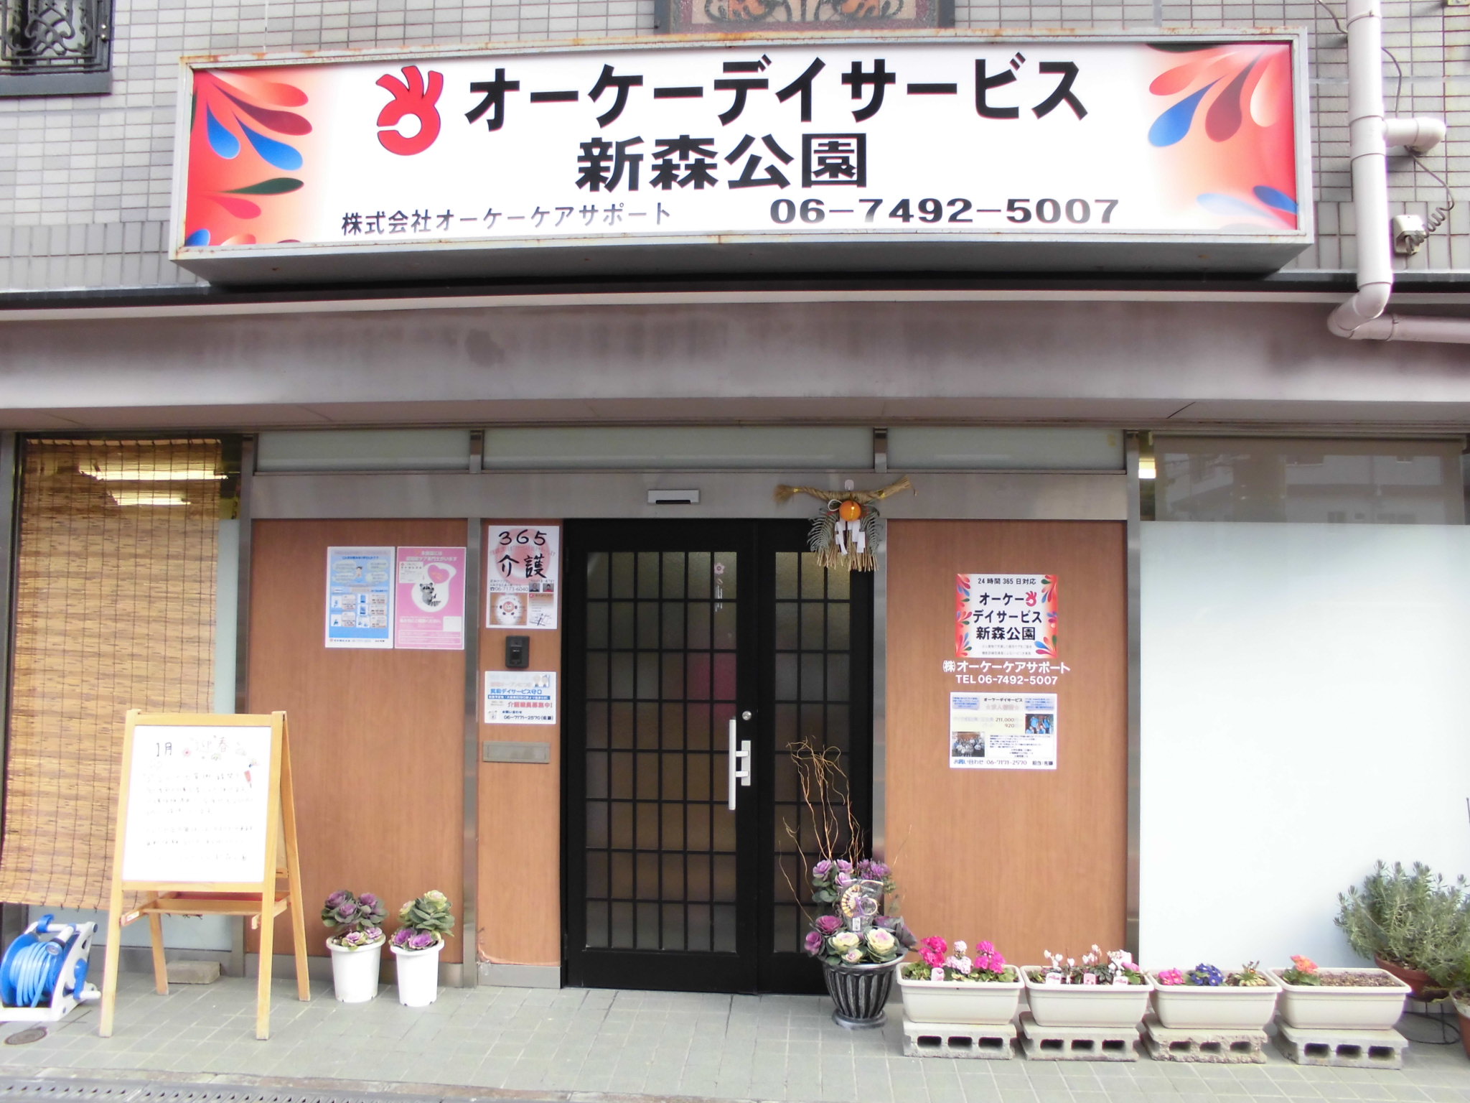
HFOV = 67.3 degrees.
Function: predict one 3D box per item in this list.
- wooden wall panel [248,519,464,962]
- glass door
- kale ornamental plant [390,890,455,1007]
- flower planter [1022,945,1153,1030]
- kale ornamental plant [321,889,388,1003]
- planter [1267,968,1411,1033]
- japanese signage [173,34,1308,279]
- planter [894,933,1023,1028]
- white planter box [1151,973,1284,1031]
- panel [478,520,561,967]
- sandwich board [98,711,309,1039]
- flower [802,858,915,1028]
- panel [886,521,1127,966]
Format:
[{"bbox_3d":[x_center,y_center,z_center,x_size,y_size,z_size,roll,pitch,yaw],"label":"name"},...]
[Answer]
[{"bbox_3d":[-1.584,0.781,4.655,0.936,1.829,0.050,0,-2,4],"label":"wooden wall panel"},{"bbox_3d":[-0.070,0.834,4.582,1.280,1.928,0.080,0,-2,4],"label":"glass door"},{"bbox_3d":[-1.257,1.578,4.420,0.265,0.430,0.250,0,-1,4],"label":"kale ornamental plant"},{"bbox_3d":[1.223,1.519,3.893,0.429,0.261,0.228,0,-2,4],"label":"flower planter"},{"bbox_3d":[-1.542,1.585,4.470,0.272,0.413,0.260,0,-1,4],"label":"kale ornamental plant"},{"bbox_3d":[2.185,1.630,4.013,0.447,0.157,0.212,0,-1,4],"label":"planter"},{"bbox_3d":[-0.024,-1.230,3.510,3.475,0.648,0.270,0,-2,4],"label":"japanese signage"},{"bbox_3d":[0.815,1.560,4.055,0.452,0.280,0.210,0,-1,4],"label":"planter"},{"bbox_3d":[1.723,1.627,4.010,0.445,0.157,0.210,0,-1,4],"label":"white planter box"},{"bbox_3d":[-0.886,0.786,4.611,0.347,1.836,0.050,0,-2,4],"label":"panel"},{"bbox_3d":[-2.011,1.198,4.234,0.640,1.175,0.420,0,-1,4],"label":"sandwich board"},{"bbox_3d":[0.472,1.483,4.238,0.428,0.601,0.400,0,-2,4],"label":"flower"},{"bbox_3d":[1.086,0.795,4.446,0.959,1.835,0.040,0,-1,4],"label":"panel"}]

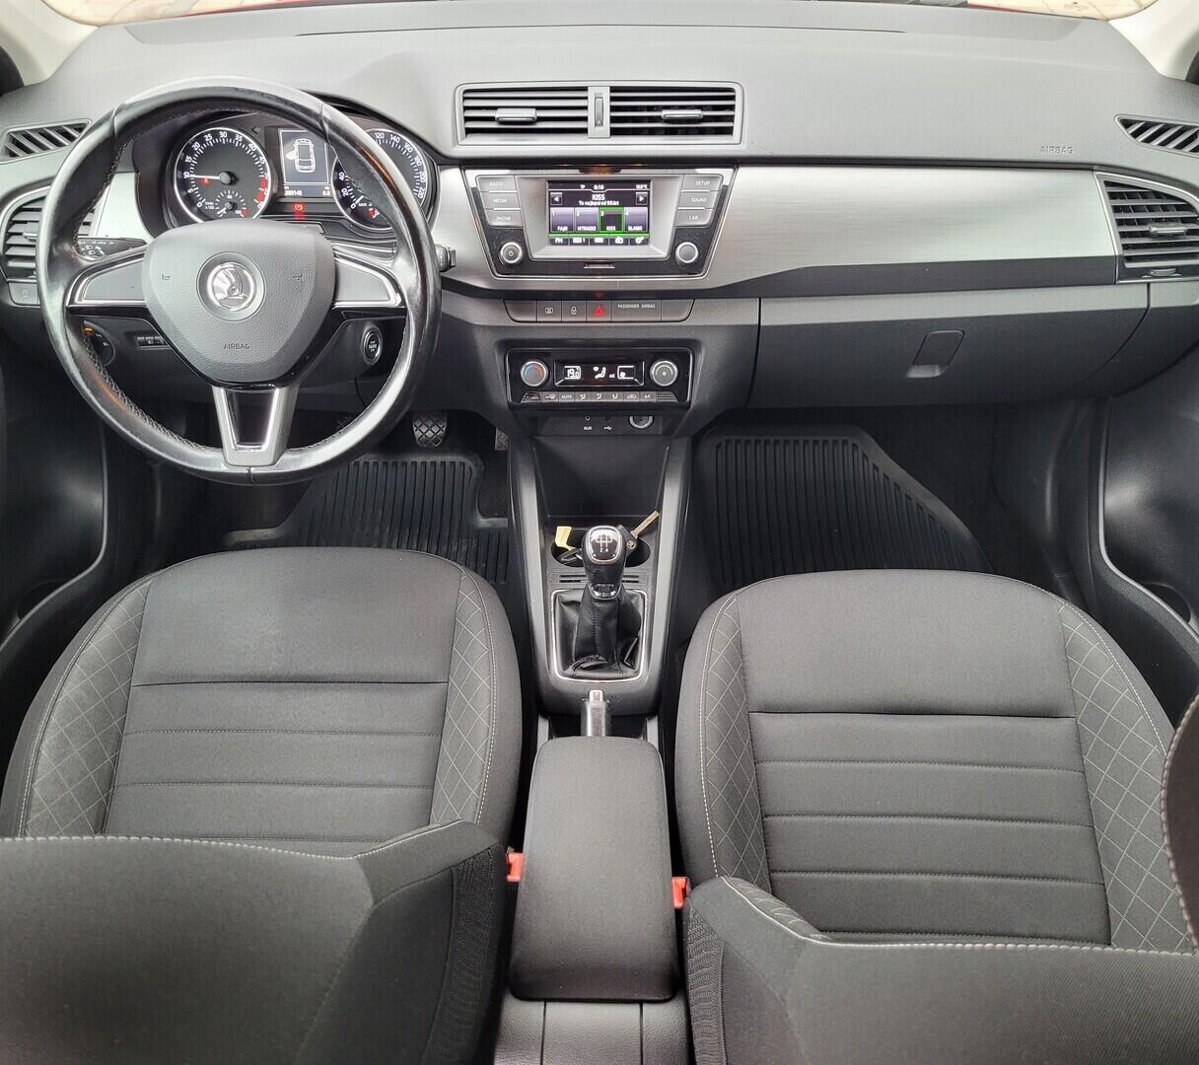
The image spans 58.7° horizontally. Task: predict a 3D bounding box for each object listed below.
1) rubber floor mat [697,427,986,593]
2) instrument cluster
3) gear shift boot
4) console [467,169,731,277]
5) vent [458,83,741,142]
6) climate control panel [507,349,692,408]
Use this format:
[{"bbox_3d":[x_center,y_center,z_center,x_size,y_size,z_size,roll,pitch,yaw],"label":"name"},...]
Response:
[{"bbox_3d":[0.388,0.074,1.582,0.460,0.070,0.560,0,55,0],"label":"rubber floor mat"},{"bbox_3d":[-0.317,-0.379,1.140,0.275,0.128,0.060,0,17,0],"label":"instrument cluster"},{"bbox_3d":[0.000,0.061,1.240,0.100,0.175,0.130,0,39,0],"label":"gear shift boot"},{"bbox_3d":[-0.001,-0.337,1.159,0.277,0.111,0.040,0,21,0],"label":"console"},{"bbox_3d":[0.000,-0.444,1.135,0.295,0.059,0.030,0,14,0],"label":"vent"},{"bbox_3d":[0.000,-0.178,1.214,0.206,0.068,0.030,0,21,0],"label":"climate control panel"}]

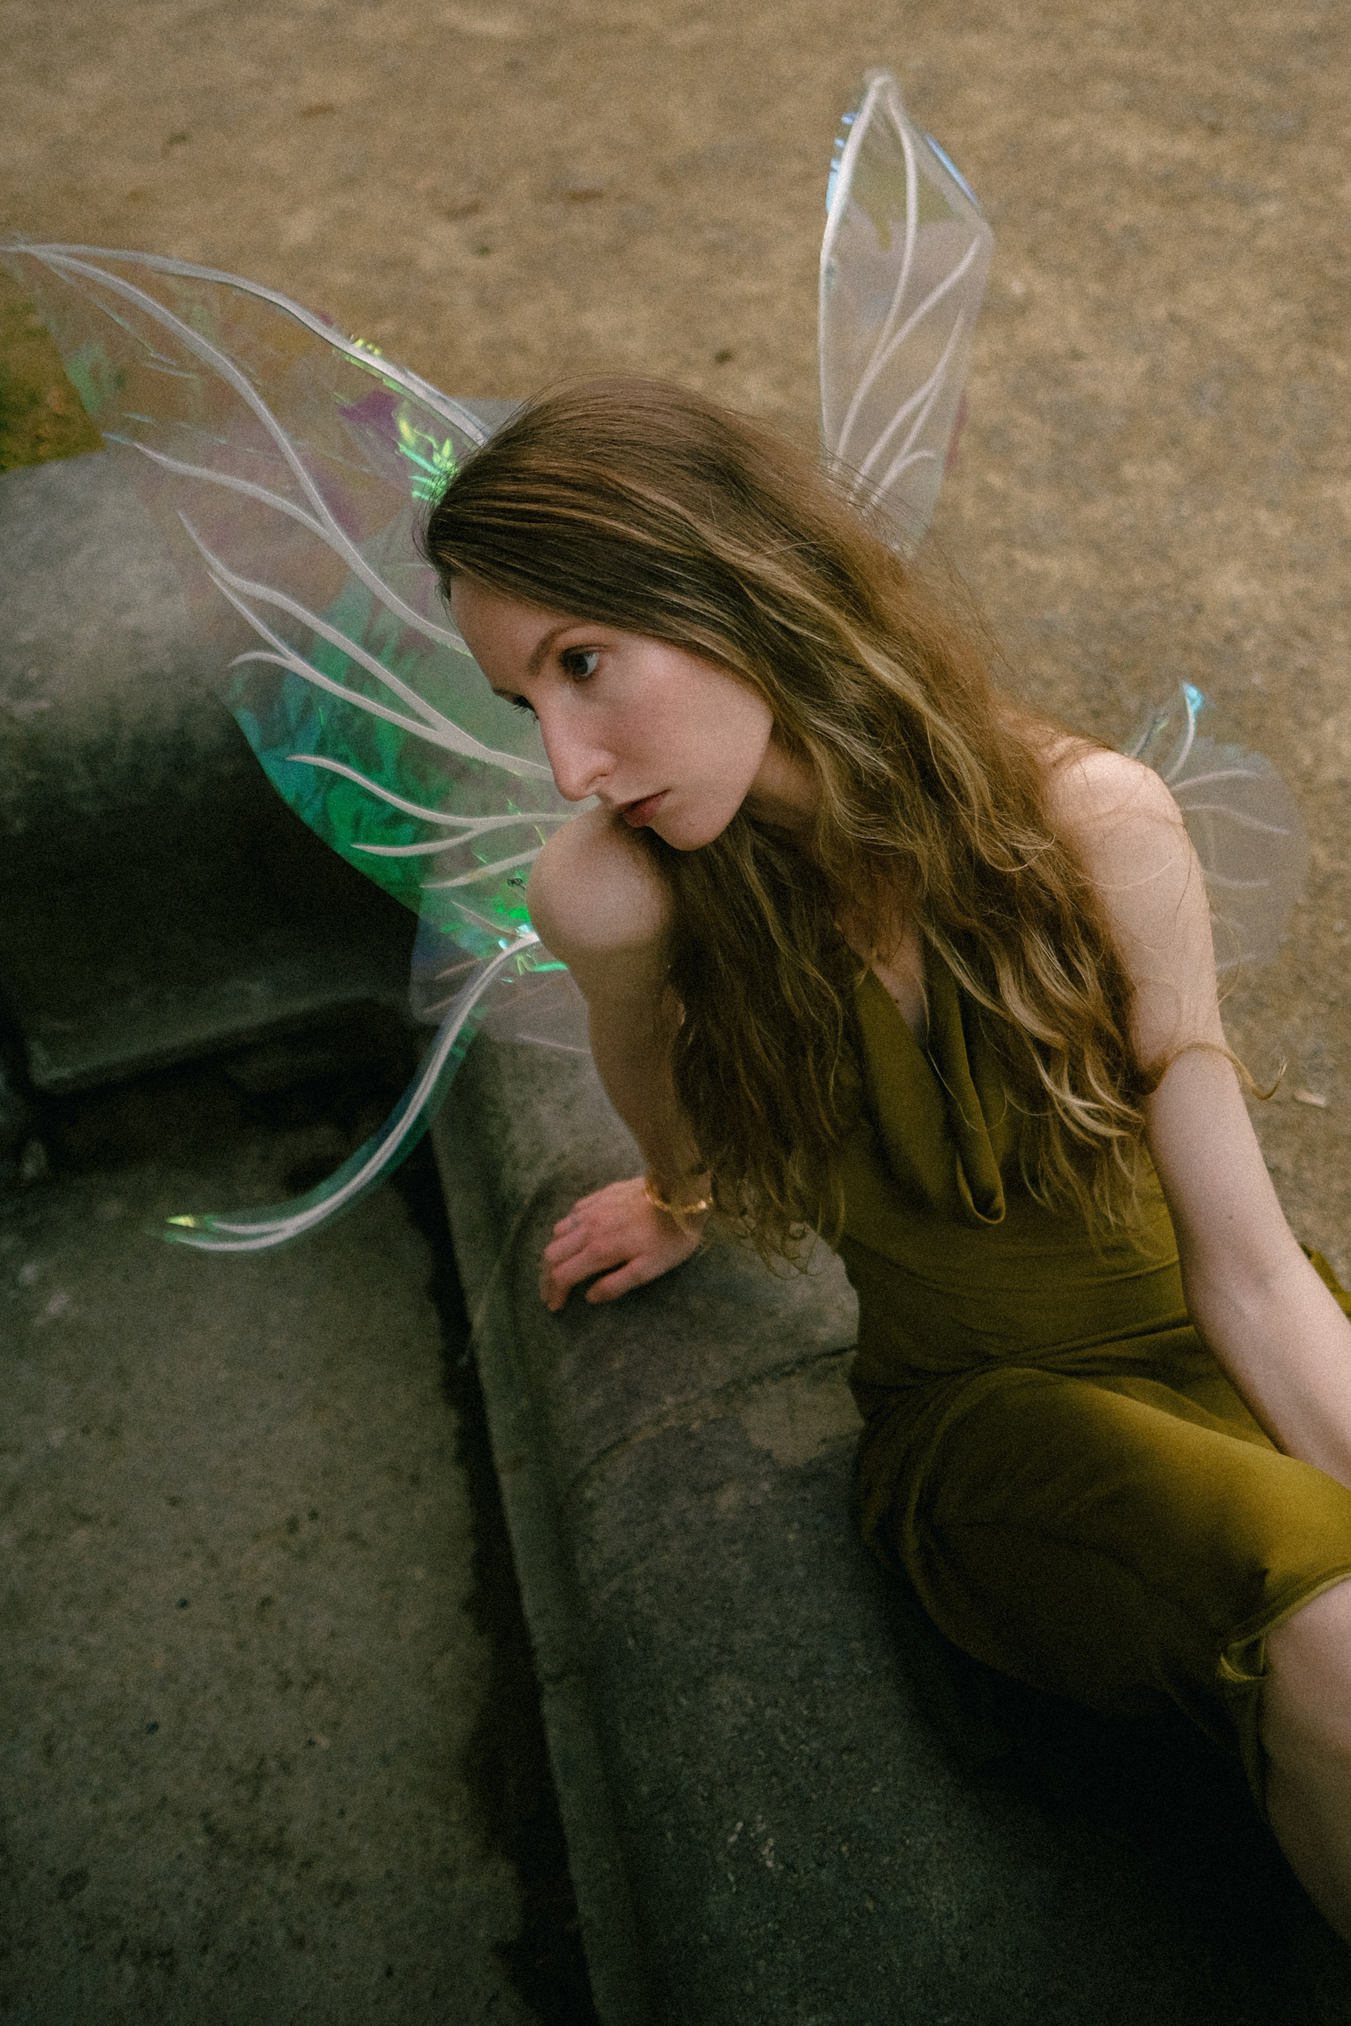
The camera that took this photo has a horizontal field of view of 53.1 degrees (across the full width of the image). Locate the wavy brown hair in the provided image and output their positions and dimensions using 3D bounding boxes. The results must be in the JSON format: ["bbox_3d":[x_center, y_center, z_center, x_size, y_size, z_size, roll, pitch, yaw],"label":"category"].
[{"bbox_3d":[0.088,-0.108,0.838,0.350,0.520,0.360,19,37,40],"label":"wavy brown hair"}]

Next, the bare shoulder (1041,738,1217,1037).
[{"bbox_3d":[0.298,-0.083,0.885,0.120,0.190,0.120,-23,19,-22],"label":"bare shoulder"}]

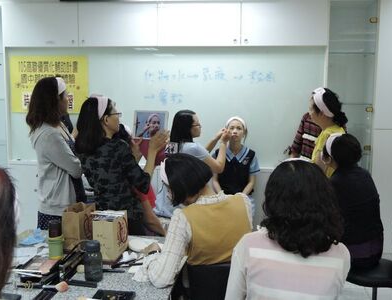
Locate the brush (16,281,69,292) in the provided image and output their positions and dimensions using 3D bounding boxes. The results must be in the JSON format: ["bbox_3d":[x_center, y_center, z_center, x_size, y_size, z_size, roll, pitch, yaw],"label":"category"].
[{"bbox_3d":[-0.575,0.500,1.722,0.200,0.028,0.033,1,6,5],"label":"brush"}]

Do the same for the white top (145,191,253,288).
[{"bbox_3d":[0.017,0.438,1.931,0.450,0.520,0.400,-5,8,-38],"label":"white top"}]

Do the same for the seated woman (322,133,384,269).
[{"bbox_3d":[0.827,0.532,2.706,0.430,1.270,0.580,-5,8,-41],"label":"seated woman"}]

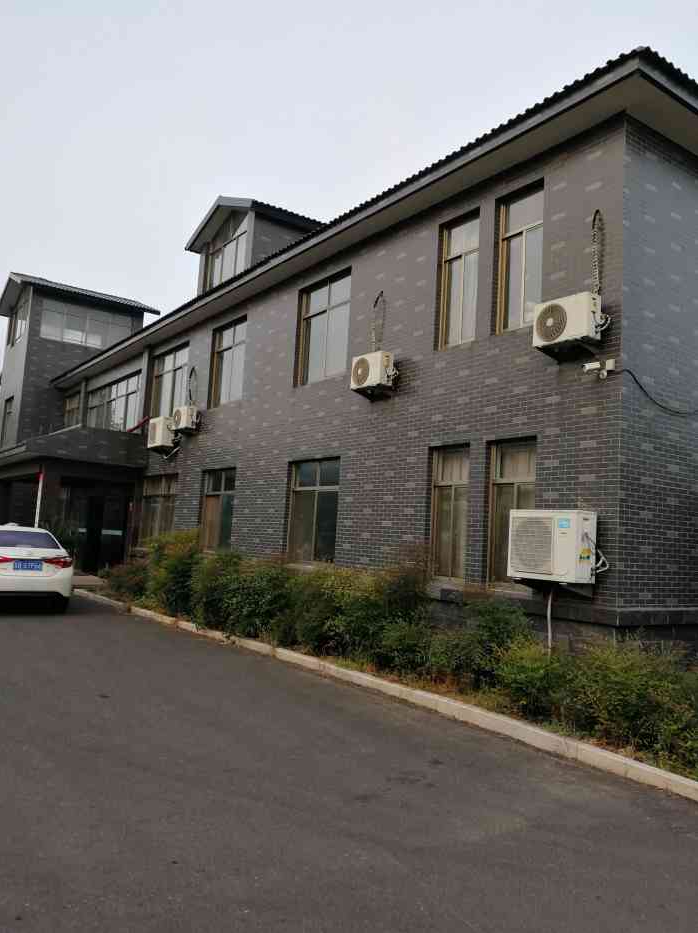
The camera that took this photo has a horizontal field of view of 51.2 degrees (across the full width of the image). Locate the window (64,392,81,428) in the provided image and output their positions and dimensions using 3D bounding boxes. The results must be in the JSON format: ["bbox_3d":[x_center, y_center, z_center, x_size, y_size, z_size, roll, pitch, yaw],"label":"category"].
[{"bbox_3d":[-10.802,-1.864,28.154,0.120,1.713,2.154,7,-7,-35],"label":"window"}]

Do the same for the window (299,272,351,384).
[{"bbox_3d":[-0.414,-2.556,13.779,0.150,1.960,1.788,7,-7,-35],"label":"window"}]

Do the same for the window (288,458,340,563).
[{"bbox_3d":[-0.645,0.779,13.121,0.120,1.782,1.635,7,-7,-35],"label":"window"}]

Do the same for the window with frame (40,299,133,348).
[{"bbox_3d":[-10.771,-5.695,29.831,3.671,1.596,0.120,7,-7,-35],"label":"window with frame"}]

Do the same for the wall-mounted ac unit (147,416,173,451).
[{"bbox_3d":[-4.822,-0.852,18.712,0.300,0.745,0.950,7,-7,-35],"label":"wall-mounted ac unit"}]

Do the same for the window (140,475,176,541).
[{"bbox_3d":[-5.089,1.217,19.786,0.150,1.924,2.635,7,-7,-35],"label":"window"}]

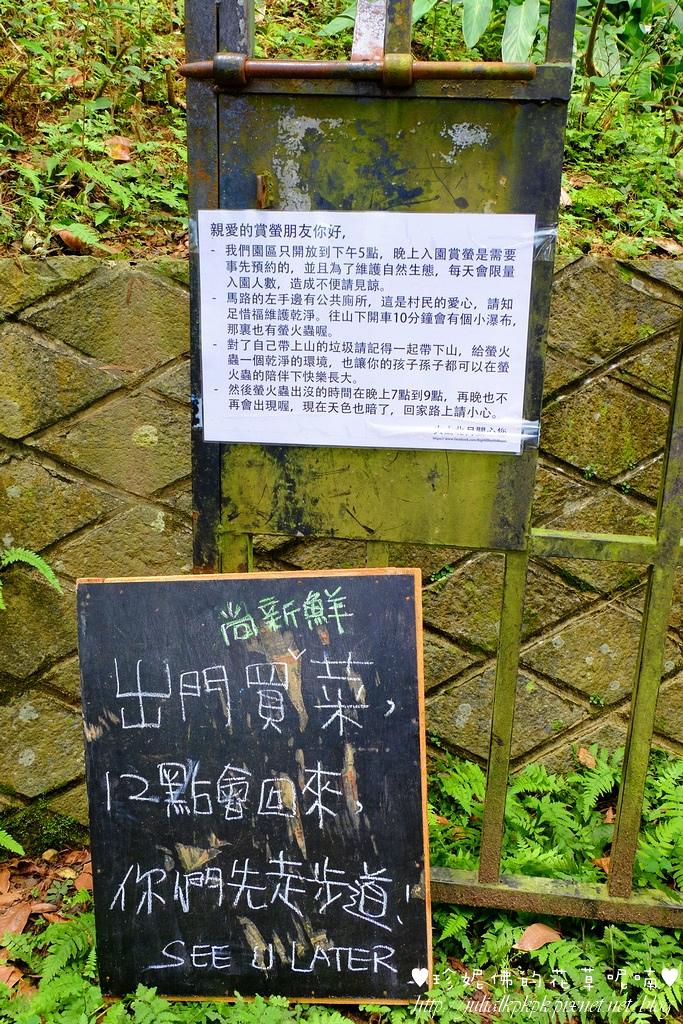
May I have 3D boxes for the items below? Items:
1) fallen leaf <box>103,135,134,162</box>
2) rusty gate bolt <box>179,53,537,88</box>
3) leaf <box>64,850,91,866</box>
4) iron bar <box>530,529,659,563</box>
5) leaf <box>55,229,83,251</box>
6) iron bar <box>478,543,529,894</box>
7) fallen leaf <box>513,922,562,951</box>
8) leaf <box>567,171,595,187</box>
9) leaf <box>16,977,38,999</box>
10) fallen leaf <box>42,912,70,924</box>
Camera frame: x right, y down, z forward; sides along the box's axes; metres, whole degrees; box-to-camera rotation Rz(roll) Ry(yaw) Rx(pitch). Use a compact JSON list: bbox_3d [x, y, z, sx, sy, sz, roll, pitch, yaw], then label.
[{"bbox_3d":[-0.415,-0.679,1.860,0.053,0.034,0.042,2,16,0],"label":"fallen leaf"},{"bbox_3d":[0.017,-0.527,1.184,0.425,0.036,0.038,3,16,5],"label":"rusty gate bolt"},{"bbox_3d":[-0.453,0.592,1.700,0.046,0.014,0.028,2,16,0],"label":"leaf"},{"bbox_3d":[0.338,0.049,1.353,0.166,0.029,0.030,3,16,5],"label":"iron bar"},{"bbox_3d":[-0.461,-0.458,1.680,0.046,0.030,0.034,2,16,0],"label":"leaf"},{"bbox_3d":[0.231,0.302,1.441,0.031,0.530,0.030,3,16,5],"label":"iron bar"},{"bbox_3d":[0.295,0.640,1.500,0.072,0.024,0.040,2,16,0],"label":"fallen leaf"},{"bbox_3d":[0.461,-0.641,1.920,0.050,0.022,0.030,2,16,0],"label":"leaf"},{"bbox_3d":[-0.454,0.688,1.440,0.032,0.014,0.030,2,16,0],"label":"leaf"},{"bbox_3d":[-0.451,0.645,1.580,0.046,0.013,0.022,2,16,0],"label":"fallen leaf"}]

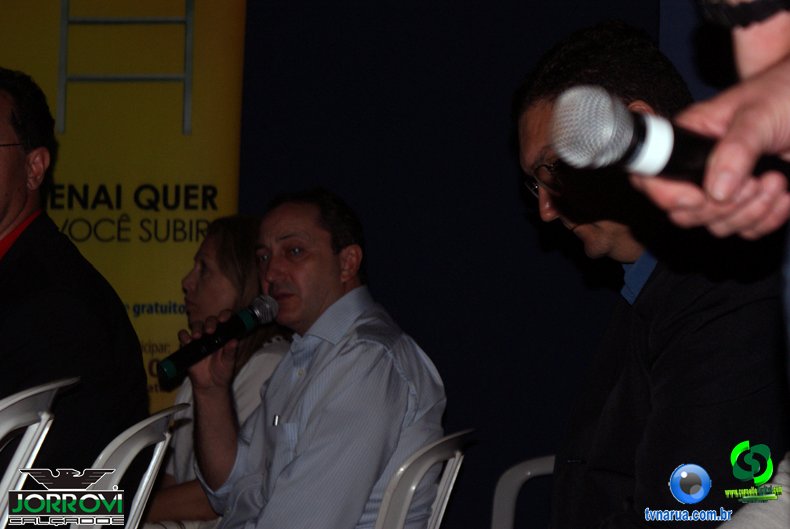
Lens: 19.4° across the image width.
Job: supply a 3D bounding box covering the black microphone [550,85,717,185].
[{"bbox_3d":[0.210,-0.065,1.477,0.248,0.051,0.051,13,-17,-16],"label":"black microphone"}]

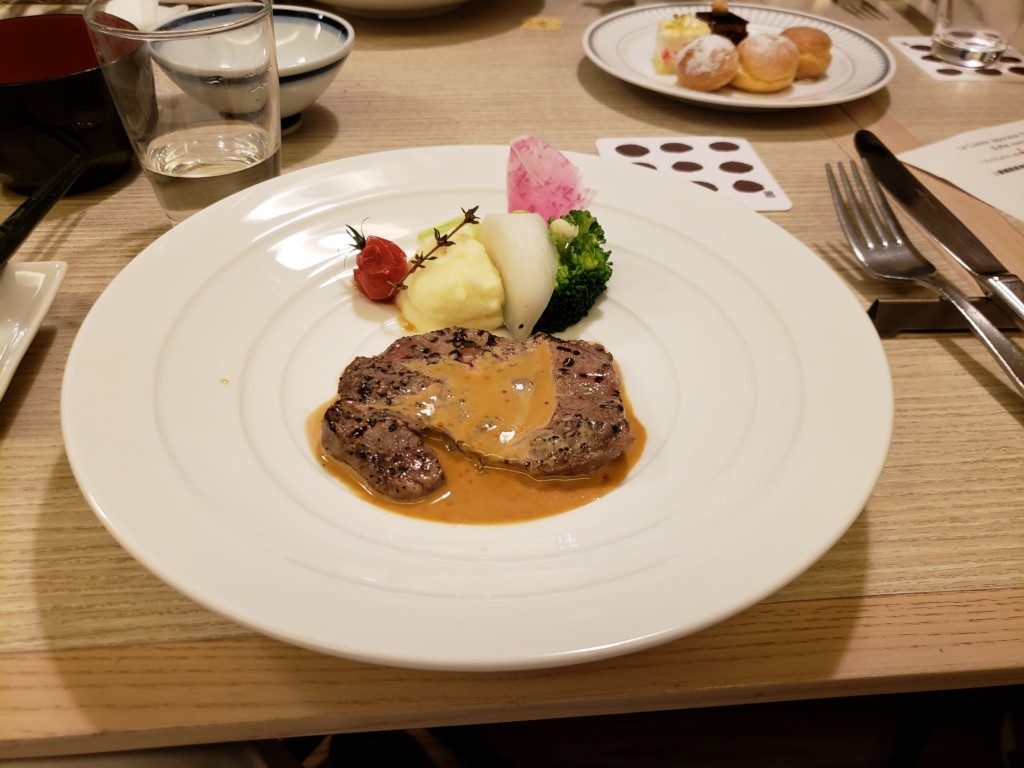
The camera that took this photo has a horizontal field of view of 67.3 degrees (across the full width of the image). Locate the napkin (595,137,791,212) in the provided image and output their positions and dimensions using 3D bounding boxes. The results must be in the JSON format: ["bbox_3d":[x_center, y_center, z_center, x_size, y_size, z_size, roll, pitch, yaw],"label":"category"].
[{"bbox_3d":[0.096,-0.116,0.421,0.091,0.003,0.089,0,41,-2],"label":"napkin"}]

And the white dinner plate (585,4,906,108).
[{"bbox_3d":[0.151,-0.223,0.528,0.207,0.023,0.207,2,41,0],"label":"white dinner plate"}]

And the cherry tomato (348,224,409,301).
[{"bbox_3d":[-0.053,-0.046,0.303,0.024,0.026,0.024,2,41,0],"label":"cherry tomato"}]

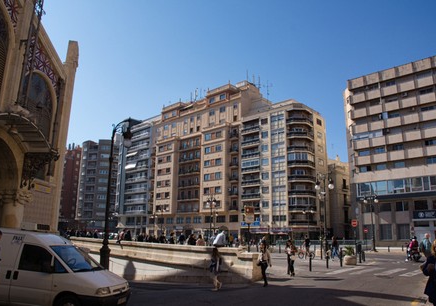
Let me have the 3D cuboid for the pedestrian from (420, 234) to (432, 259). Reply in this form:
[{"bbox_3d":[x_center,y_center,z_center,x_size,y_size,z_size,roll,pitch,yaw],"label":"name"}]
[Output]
[{"bbox_3d":[9.177,4.392,15.005,0.550,1.730,0.420,-7,-16,33],"label":"pedestrian"}]

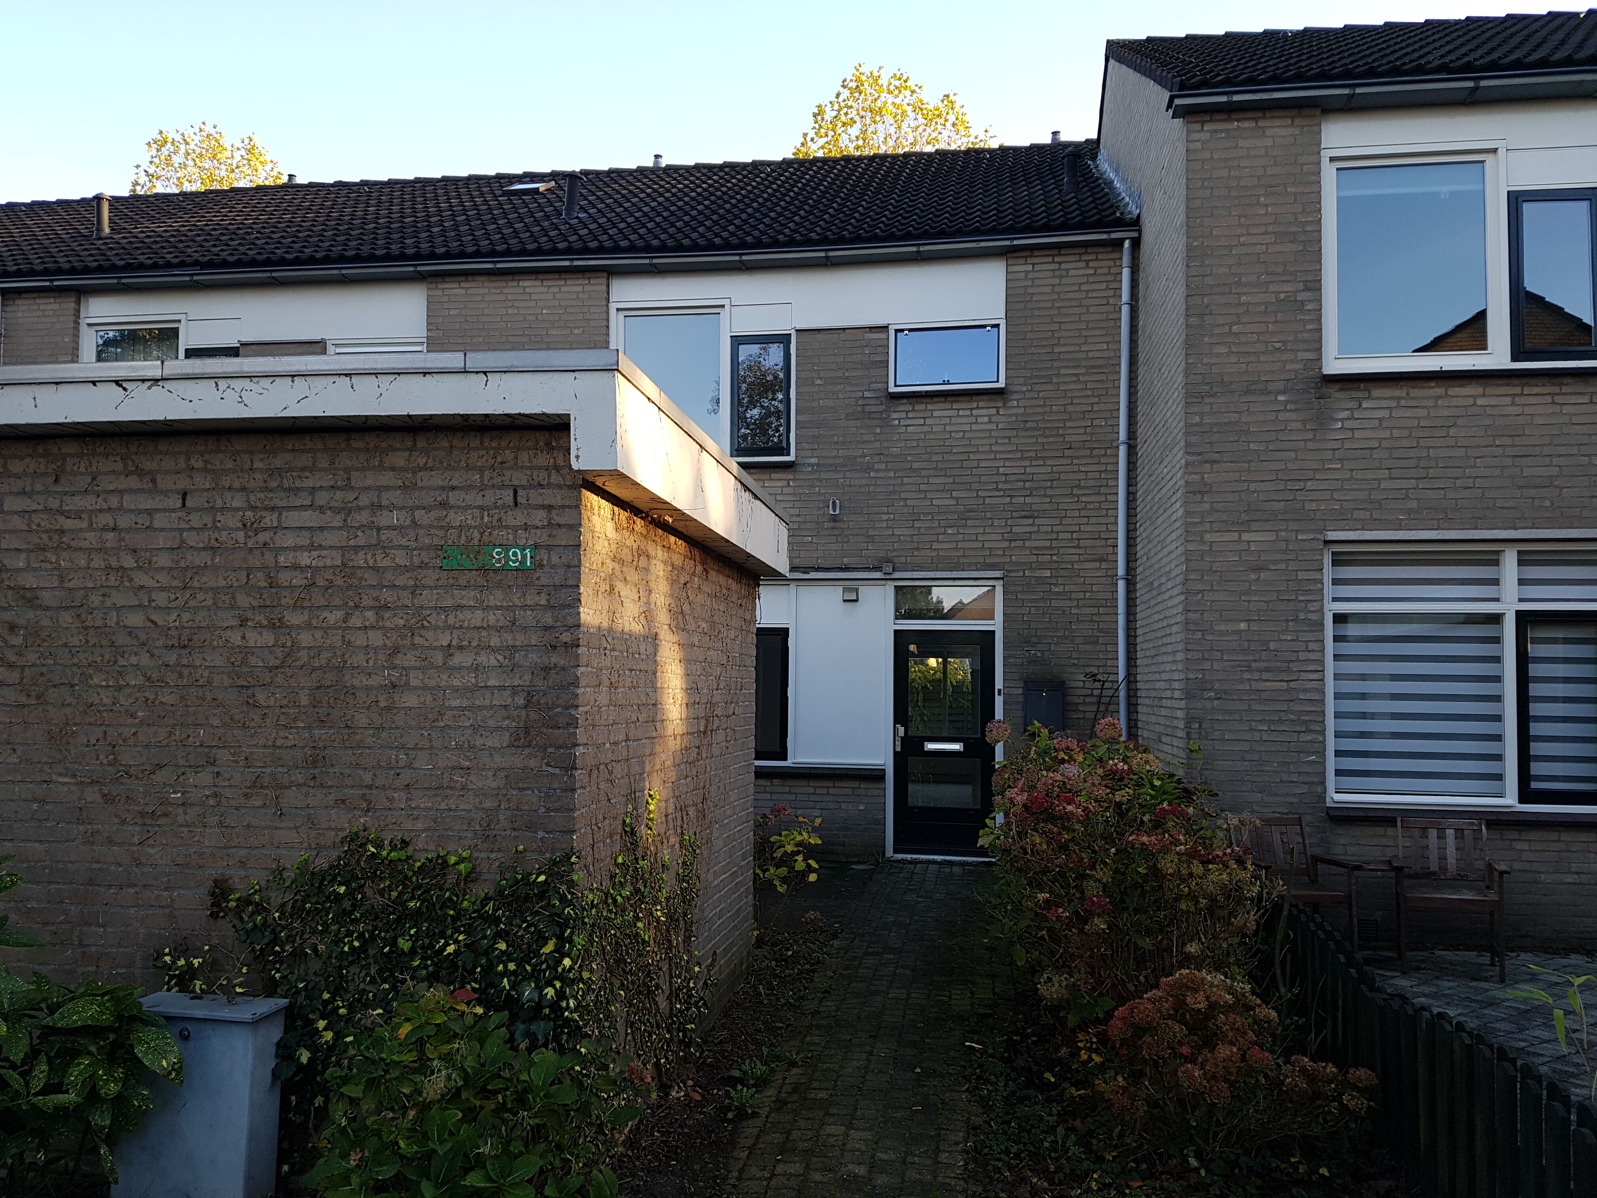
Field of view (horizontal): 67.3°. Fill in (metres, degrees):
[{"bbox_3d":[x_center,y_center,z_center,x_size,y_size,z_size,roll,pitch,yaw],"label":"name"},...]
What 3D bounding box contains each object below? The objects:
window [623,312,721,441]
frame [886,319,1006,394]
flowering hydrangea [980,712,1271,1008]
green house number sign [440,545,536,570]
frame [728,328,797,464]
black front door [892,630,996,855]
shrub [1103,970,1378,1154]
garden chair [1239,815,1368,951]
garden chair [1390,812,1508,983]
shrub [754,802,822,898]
[{"bbox_3d":[-1.155,-2.005,11.012,0.922,1.226,0.060,0,-3,9],"label":"window"},{"bbox_3d":[1.316,-2.143,10.649,1.033,0.618,0.100,0,-3,9],"label":"frame"},{"bbox_3d":[1.740,1.395,6.600,1.450,1.430,1.350,0,-3,9],"label":"flowering hydrangea"},{"bbox_3d":[-0.998,-0.132,3.858,0.311,0.077,0.012,0,-3,9],"label":"green house number sign"},{"bbox_3d":[-0.321,-1.828,10.877,0.613,1.210,0.100,0,-3,9],"label":"frame"},{"bbox_3d":[1.279,1.250,10.490,0.880,1.956,0.060,0,-3,9],"label":"black front door"},{"bbox_3d":[1.700,1.717,4.750,0.980,0.580,0.800,0,-3,9],"label":"shrub"},{"bbox_3d":[2.889,1.728,7.043,0.600,0.840,0.560,1,-3,-10],"label":"garden chair"},{"bbox_3d":[3.739,1.733,6.976,0.600,0.840,0.560,0,-3,16],"label":"garden chair"},{"bbox_3d":[-0.100,1.760,8.099,0.560,0.750,0.550,0,-3,9],"label":"shrub"}]

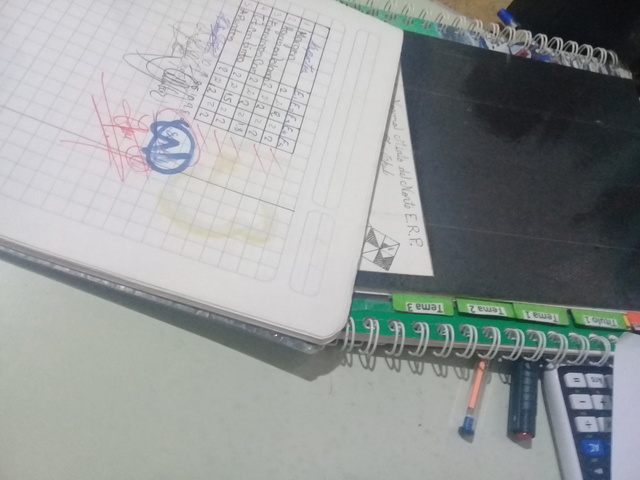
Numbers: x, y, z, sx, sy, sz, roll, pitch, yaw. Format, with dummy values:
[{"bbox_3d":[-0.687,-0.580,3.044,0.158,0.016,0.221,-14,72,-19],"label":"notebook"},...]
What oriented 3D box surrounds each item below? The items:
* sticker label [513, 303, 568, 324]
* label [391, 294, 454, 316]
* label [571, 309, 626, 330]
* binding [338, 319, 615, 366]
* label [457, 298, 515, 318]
[{"bbox_3d":[0.114,0.038,0.293,0.033,0.002,0.009,8,61,-15],"label":"sticker label"},{"bbox_3d":[0.050,0.031,0.274,0.033,0.002,0.009,6,62,-16],"label":"label"},{"bbox_3d":[0.149,0.042,0.303,0.035,0.002,0.009,7,62,-16],"label":"label"},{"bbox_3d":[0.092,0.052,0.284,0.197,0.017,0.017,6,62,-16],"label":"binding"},{"bbox_3d":[0.083,0.034,0.284,0.033,0.002,0.008,7,62,-16],"label":"label"}]

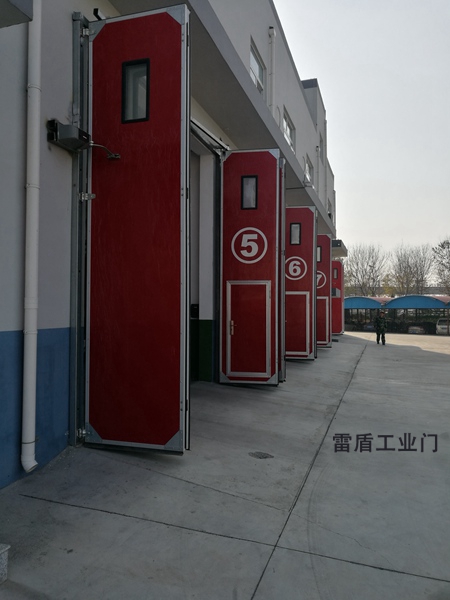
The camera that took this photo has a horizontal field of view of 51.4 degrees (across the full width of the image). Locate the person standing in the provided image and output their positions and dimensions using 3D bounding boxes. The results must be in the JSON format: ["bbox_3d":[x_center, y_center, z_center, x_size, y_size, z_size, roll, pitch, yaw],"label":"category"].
[{"bbox_3d":[7.974,1.462,24.000,0.550,1.710,0.360,0,-2,18],"label":"person standing"}]

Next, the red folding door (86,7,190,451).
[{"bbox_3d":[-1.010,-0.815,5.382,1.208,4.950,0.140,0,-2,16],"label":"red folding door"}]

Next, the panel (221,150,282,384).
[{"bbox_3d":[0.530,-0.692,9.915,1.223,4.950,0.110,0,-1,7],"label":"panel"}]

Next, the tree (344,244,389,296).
[{"bbox_3d":[17.274,-1.487,56.866,5.237,10.427,4.975,0,-2,17],"label":"tree"}]

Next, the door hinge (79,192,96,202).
[{"bbox_3d":[-1.610,-1.205,5.487,0.200,0.105,0.060,0,-2,16],"label":"door hinge"}]

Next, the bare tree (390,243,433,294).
[{"bbox_3d":[22.694,-1.476,56.866,5.115,10.448,4.860,0,-2,22],"label":"bare tree"}]

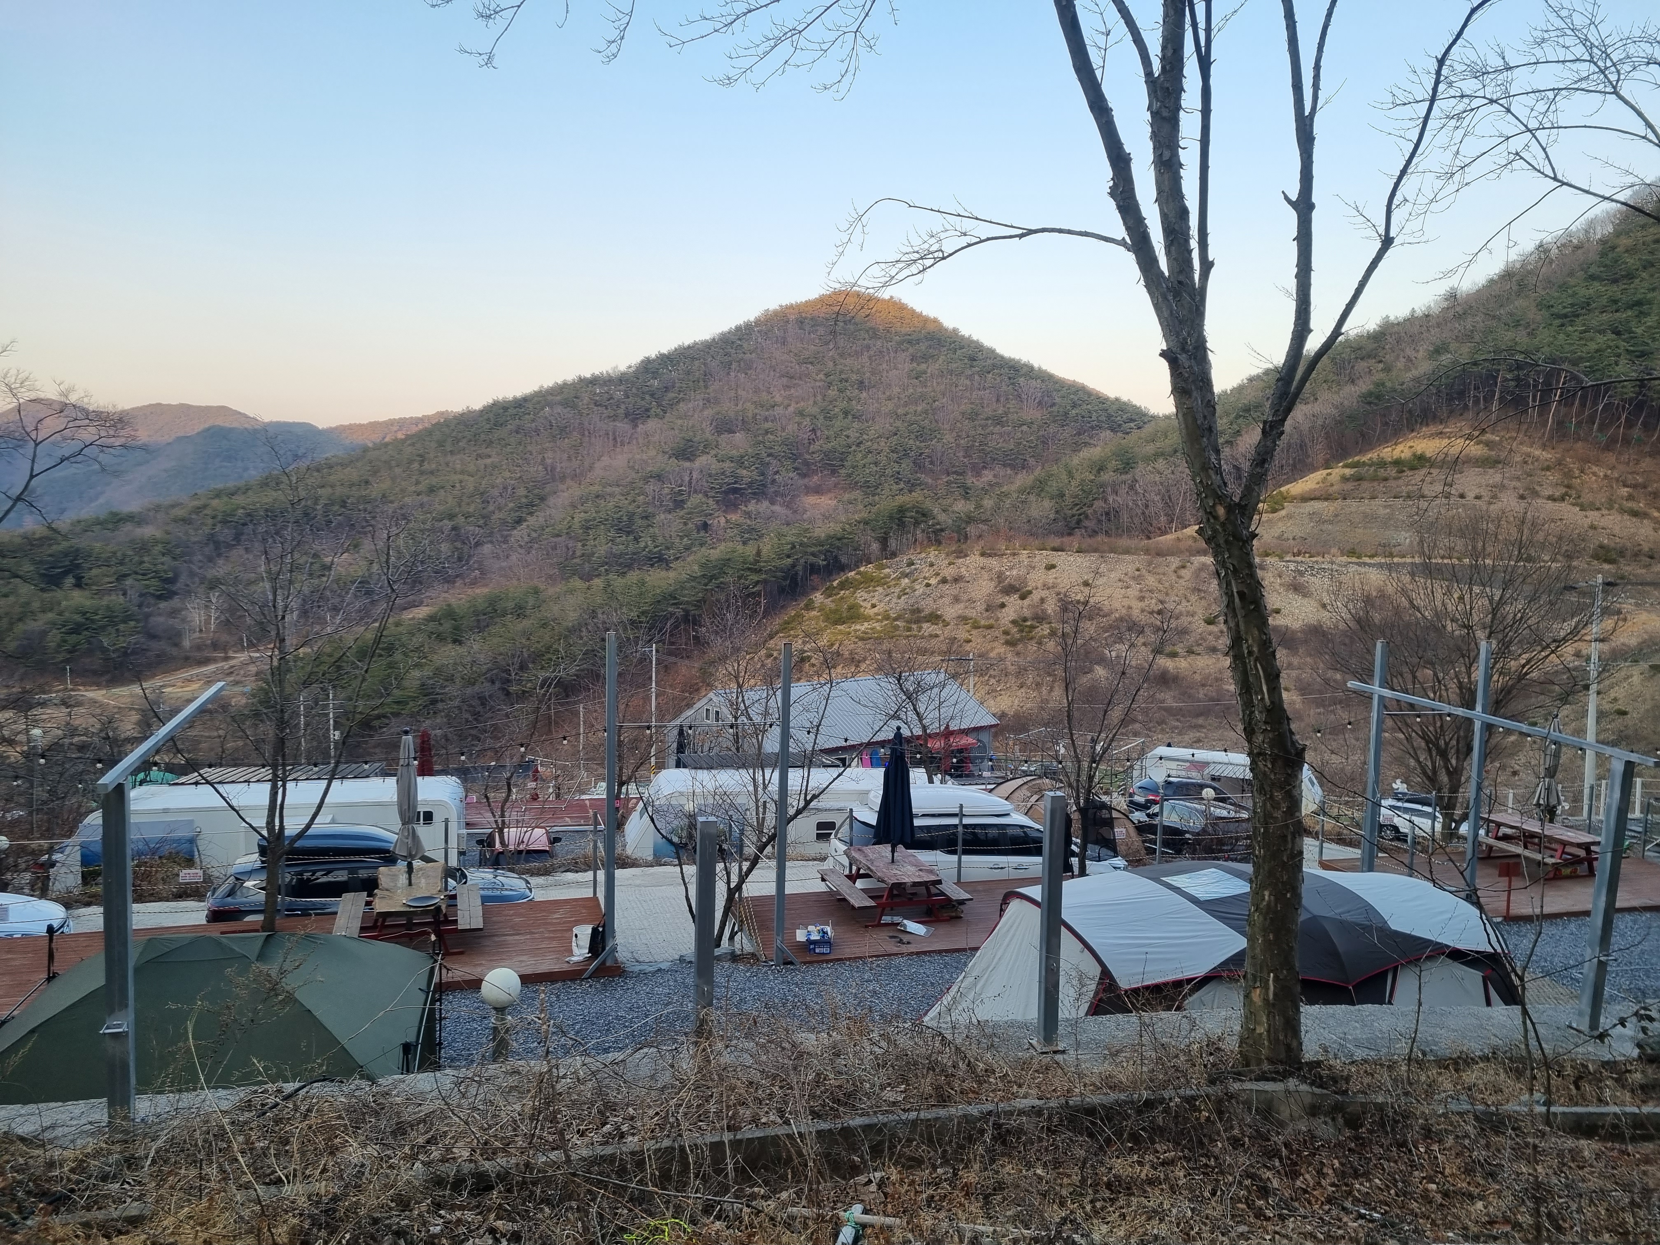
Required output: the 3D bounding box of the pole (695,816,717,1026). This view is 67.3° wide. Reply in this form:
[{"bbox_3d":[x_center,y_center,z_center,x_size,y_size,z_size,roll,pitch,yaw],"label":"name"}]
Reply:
[{"bbox_3d":[-1.052,2.657,10.500,0.140,2.070,0.140,0,6,-18],"label":"pole"}]

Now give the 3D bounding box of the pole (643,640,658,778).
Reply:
[{"bbox_3d":[-13.389,7.115,95.000,0.350,11.100,0.350,0,6,-18],"label":"pole"}]

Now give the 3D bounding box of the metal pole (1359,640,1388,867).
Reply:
[{"bbox_3d":[9.287,2.354,21.300,0.140,4.150,0.140,0,6,-18],"label":"metal pole"}]

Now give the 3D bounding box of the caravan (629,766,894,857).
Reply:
[{"bbox_3d":[-1.270,4.725,28.282,6.700,2.550,2.300,1,5,-8],"label":"caravan"}]

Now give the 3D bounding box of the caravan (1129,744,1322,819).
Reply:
[{"bbox_3d":[15.057,6.434,47.000,6.900,2.650,2.400,3,6,14],"label":"caravan"}]

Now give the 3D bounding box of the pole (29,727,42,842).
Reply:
[{"bbox_3d":[-28.669,5.874,45.000,0.300,4.290,0.300,0,6,-18],"label":"pole"}]

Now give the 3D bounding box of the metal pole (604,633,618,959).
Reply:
[{"bbox_3d":[-2.853,2.299,16.250,0.110,4.390,0.110,0,6,-18],"label":"metal pole"}]

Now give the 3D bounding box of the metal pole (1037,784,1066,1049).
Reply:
[{"bbox_3d":[1.530,2.032,8.540,0.110,1.774,0.110,0,5,-18],"label":"metal pole"}]

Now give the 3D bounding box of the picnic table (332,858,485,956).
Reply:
[{"bbox_3d":[-5.529,3.837,16.476,1.800,0.730,1.840,0,6,-17],"label":"picnic table"}]

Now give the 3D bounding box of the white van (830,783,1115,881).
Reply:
[{"bbox_3d":[2.763,4.109,23.185,5.115,2.080,1.985,0,5,-14],"label":"white van"}]

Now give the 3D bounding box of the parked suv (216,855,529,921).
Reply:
[{"bbox_3d":[-7.004,4.199,19.348,4.650,1.670,1.870,0,6,-18],"label":"parked suv"}]

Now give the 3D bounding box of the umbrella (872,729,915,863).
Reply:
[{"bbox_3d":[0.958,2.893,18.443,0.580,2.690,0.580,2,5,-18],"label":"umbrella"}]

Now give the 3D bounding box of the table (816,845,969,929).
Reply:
[{"bbox_3d":[0.940,3.940,18.558,1.740,0.740,1.850,0,5,-18],"label":"table"}]

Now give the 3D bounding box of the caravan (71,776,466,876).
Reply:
[{"bbox_3d":[-11.266,4.584,25.461,7.200,2.550,2.300,0,5,-10],"label":"caravan"}]

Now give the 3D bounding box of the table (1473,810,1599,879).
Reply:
[{"bbox_3d":[12.861,4.097,22.716,1.800,0.730,1.840,-1,6,-25],"label":"table"}]

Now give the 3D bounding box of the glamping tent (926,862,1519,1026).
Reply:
[{"bbox_3d":[4.286,3.761,14.171,6.200,2.100,3.500,0,5,-16],"label":"glamping tent"}]

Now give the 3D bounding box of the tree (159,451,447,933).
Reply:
[{"bbox_3d":[-6.546,1.038,15.446,3.350,6.145,3.200,1,5,0],"label":"tree"}]

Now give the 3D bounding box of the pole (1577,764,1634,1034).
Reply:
[{"bbox_3d":[5.593,1.975,8.979,0.110,1.990,0.110,3,5,-18],"label":"pole"}]

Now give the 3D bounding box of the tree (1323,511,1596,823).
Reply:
[{"bbox_3d":[20.619,1.642,41.000,9.000,11.180,8.600,5,6,27],"label":"tree"}]

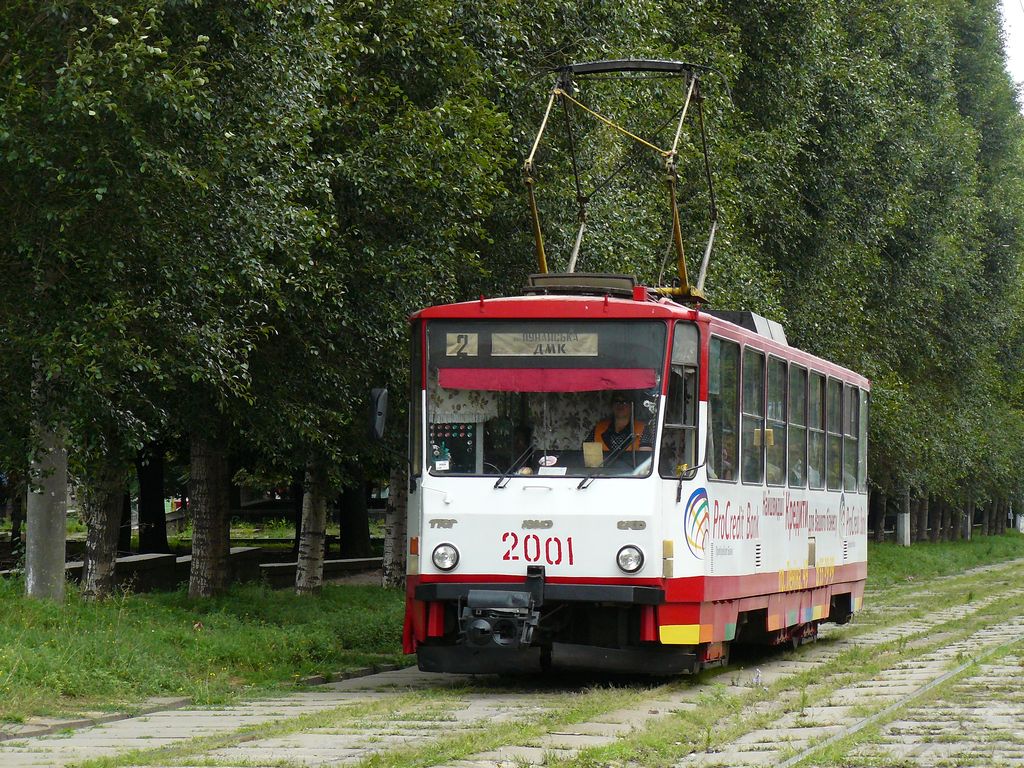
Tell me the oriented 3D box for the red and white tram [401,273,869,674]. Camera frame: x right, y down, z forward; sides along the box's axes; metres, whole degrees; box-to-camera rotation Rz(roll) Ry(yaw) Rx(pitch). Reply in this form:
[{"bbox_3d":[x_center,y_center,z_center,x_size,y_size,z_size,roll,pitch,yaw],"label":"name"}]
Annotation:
[{"bbox_3d":[1.654,1.039,37.756,2.520,3.380,15.167,0,-2,11],"label":"red and white tram"}]

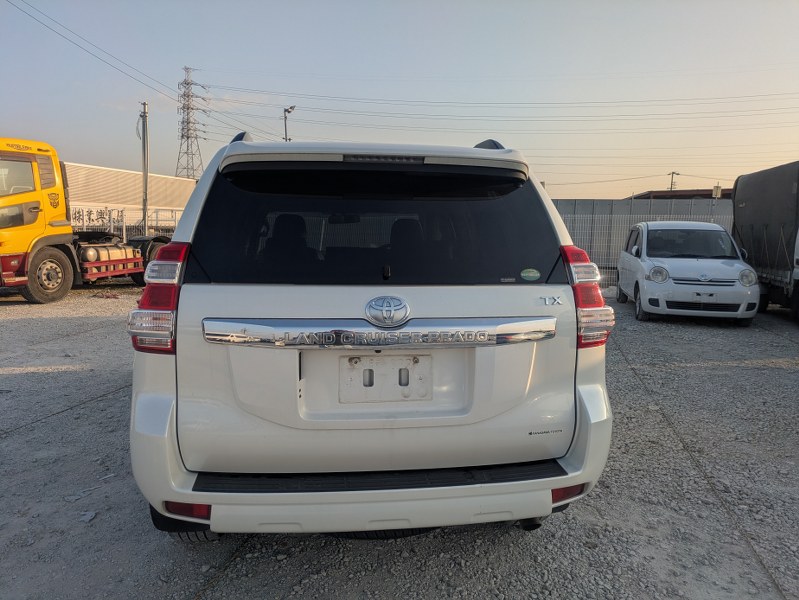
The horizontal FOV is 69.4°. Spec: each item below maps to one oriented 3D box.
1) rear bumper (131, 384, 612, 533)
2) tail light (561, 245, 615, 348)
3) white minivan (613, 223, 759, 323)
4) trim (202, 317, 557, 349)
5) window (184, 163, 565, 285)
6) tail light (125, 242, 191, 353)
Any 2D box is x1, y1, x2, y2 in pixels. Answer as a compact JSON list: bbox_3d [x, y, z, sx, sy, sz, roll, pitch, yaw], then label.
[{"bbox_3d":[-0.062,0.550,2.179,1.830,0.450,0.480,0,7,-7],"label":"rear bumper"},{"bbox_3d":[0.728,-0.007,2.214,0.225,0.400,0.220,0,7,-7],"label":"tail light"},{"bbox_3d":[5.101,-0.591,10.504,1.700,1.670,4.050,3,7,15],"label":"white minivan"},{"bbox_3d":[-0.042,0.115,2.012,1.235,0.095,0.075,0,7,-7],"label":"trim"},{"bbox_3d":[-0.061,-0.291,2.163,1.400,0.490,0.120,0,-17,-7],"label":"window"},{"bbox_3d":[-0.837,-0.005,2.015,0.225,0.400,0.220,0,7,-7],"label":"tail light"}]

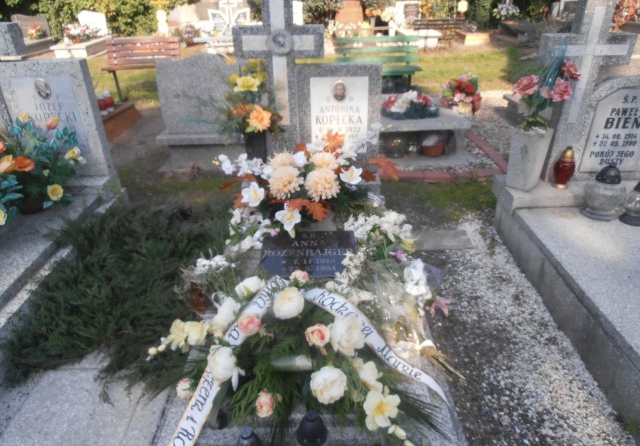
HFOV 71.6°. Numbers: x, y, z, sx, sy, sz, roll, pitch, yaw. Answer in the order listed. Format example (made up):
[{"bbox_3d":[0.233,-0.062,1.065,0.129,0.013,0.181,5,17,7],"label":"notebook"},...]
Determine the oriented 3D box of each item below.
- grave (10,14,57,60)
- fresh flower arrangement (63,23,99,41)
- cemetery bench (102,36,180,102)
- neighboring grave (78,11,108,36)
[{"bbox_3d":[-7.551,-4.899,11.413,1.000,0.910,1.400,-5,29,-7],"label":"grave"},{"bbox_3d":[-5.349,-4.253,9.910,0.798,0.369,0.500,-2,29,0],"label":"fresh flower arrangement"},{"bbox_3d":[-2.600,-2.269,6.570,1.100,0.850,0.500,-2,28,-2],"label":"cemetery bench"},{"bbox_3d":[-6.013,-5.284,11.736,0.680,0.630,0.160,-5,29,-7],"label":"neighboring grave"}]

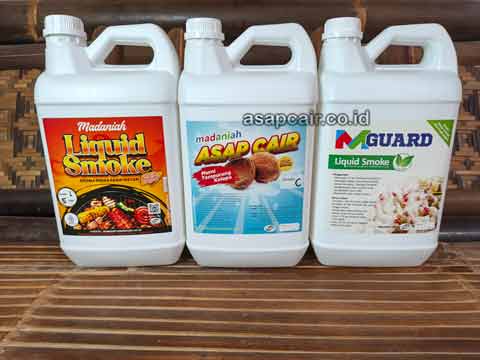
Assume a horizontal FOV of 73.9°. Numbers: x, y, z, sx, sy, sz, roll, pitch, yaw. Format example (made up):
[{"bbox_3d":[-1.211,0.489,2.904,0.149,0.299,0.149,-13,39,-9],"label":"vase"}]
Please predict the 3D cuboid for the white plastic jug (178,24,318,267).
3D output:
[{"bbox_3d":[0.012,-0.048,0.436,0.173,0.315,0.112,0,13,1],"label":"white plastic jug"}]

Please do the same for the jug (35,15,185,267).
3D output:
[{"bbox_3d":[-0.163,-0.049,0.436,0.162,0.314,0.127,-1,16,-2],"label":"jug"}]

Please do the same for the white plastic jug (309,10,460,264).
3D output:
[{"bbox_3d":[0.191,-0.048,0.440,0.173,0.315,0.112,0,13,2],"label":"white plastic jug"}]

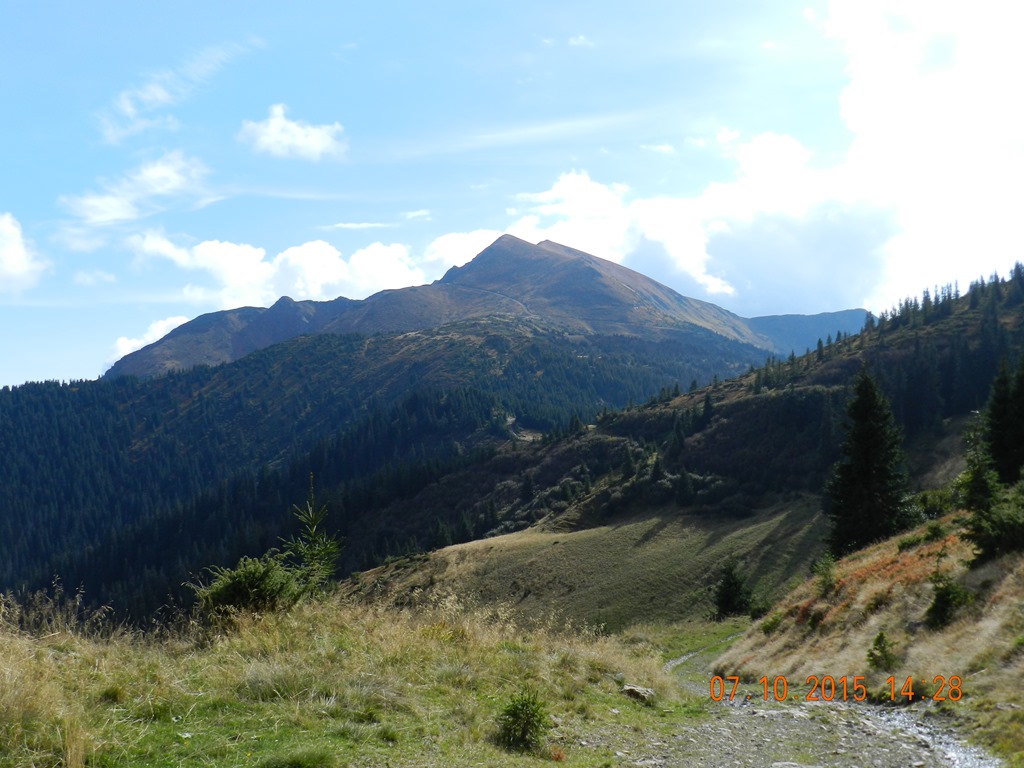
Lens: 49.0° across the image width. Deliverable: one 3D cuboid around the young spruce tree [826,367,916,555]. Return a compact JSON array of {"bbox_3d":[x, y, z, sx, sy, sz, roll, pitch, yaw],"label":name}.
[{"bbox_3d":[13.320,3.010,42.000,3.300,7.290,3.300,0,0,0],"label":"young spruce tree"}]

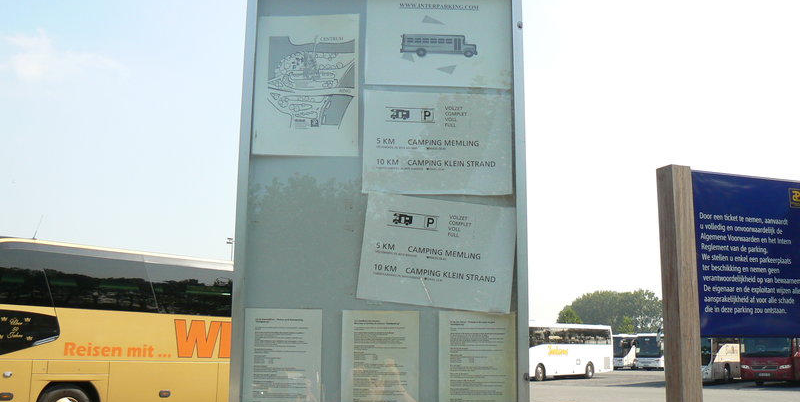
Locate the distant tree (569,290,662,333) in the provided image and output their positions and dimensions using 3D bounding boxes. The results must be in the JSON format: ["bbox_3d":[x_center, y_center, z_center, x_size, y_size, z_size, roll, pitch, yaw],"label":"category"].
[{"bbox_3d":[40.156,22.861,153.408,18.000,13.600,13.000,-2,-11,14],"label":"distant tree"}]

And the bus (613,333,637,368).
[{"bbox_3d":[24.279,15.507,85.116,2.550,3.500,12.100,-8,-13,38],"label":"bus"}]

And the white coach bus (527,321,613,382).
[{"bbox_3d":[9.776,9.805,54.049,2.550,3.500,12.100,-9,-14,41],"label":"white coach bus"}]

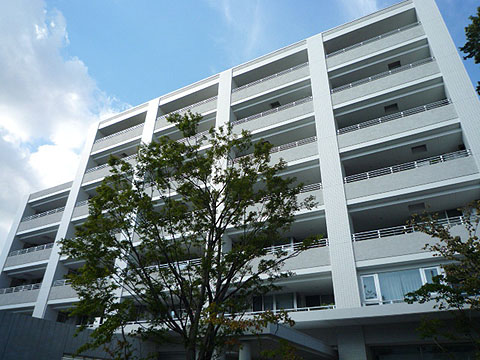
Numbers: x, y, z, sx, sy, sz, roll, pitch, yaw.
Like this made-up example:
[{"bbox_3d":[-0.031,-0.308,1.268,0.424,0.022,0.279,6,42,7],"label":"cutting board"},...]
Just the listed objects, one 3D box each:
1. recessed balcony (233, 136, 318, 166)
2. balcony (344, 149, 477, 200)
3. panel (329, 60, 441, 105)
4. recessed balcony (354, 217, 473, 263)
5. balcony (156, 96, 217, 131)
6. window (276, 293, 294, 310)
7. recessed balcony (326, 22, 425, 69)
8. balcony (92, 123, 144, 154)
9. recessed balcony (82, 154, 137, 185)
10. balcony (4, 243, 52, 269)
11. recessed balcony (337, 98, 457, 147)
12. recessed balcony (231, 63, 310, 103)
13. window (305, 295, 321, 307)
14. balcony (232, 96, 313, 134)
[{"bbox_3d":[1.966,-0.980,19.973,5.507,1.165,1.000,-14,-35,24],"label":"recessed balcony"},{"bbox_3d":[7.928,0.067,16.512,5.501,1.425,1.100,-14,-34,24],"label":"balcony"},{"bbox_3d":[7.586,-5.008,18.472,5.335,0.885,0.180,-14,-35,24],"label":"panel"},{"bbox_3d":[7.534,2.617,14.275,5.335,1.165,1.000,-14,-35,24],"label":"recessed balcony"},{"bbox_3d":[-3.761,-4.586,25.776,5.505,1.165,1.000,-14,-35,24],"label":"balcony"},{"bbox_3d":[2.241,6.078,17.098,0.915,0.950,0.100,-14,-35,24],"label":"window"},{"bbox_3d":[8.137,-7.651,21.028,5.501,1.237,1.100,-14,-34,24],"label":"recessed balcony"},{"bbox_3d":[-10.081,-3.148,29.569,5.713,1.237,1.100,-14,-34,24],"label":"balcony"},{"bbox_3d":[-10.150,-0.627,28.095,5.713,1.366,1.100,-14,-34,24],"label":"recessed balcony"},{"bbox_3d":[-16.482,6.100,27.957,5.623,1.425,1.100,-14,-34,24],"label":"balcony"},{"bbox_3d":[8.016,-2.321,17.913,5.500,1.200,1.400,-14,-33,25],"label":"recessed balcony"},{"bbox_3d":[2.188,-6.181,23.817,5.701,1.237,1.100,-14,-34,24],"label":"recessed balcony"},{"bbox_3d":[3.497,5.847,16.463,0.693,0.700,0.100,-14,-35,24],"label":"window"},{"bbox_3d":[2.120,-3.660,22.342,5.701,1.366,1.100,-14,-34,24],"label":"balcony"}]

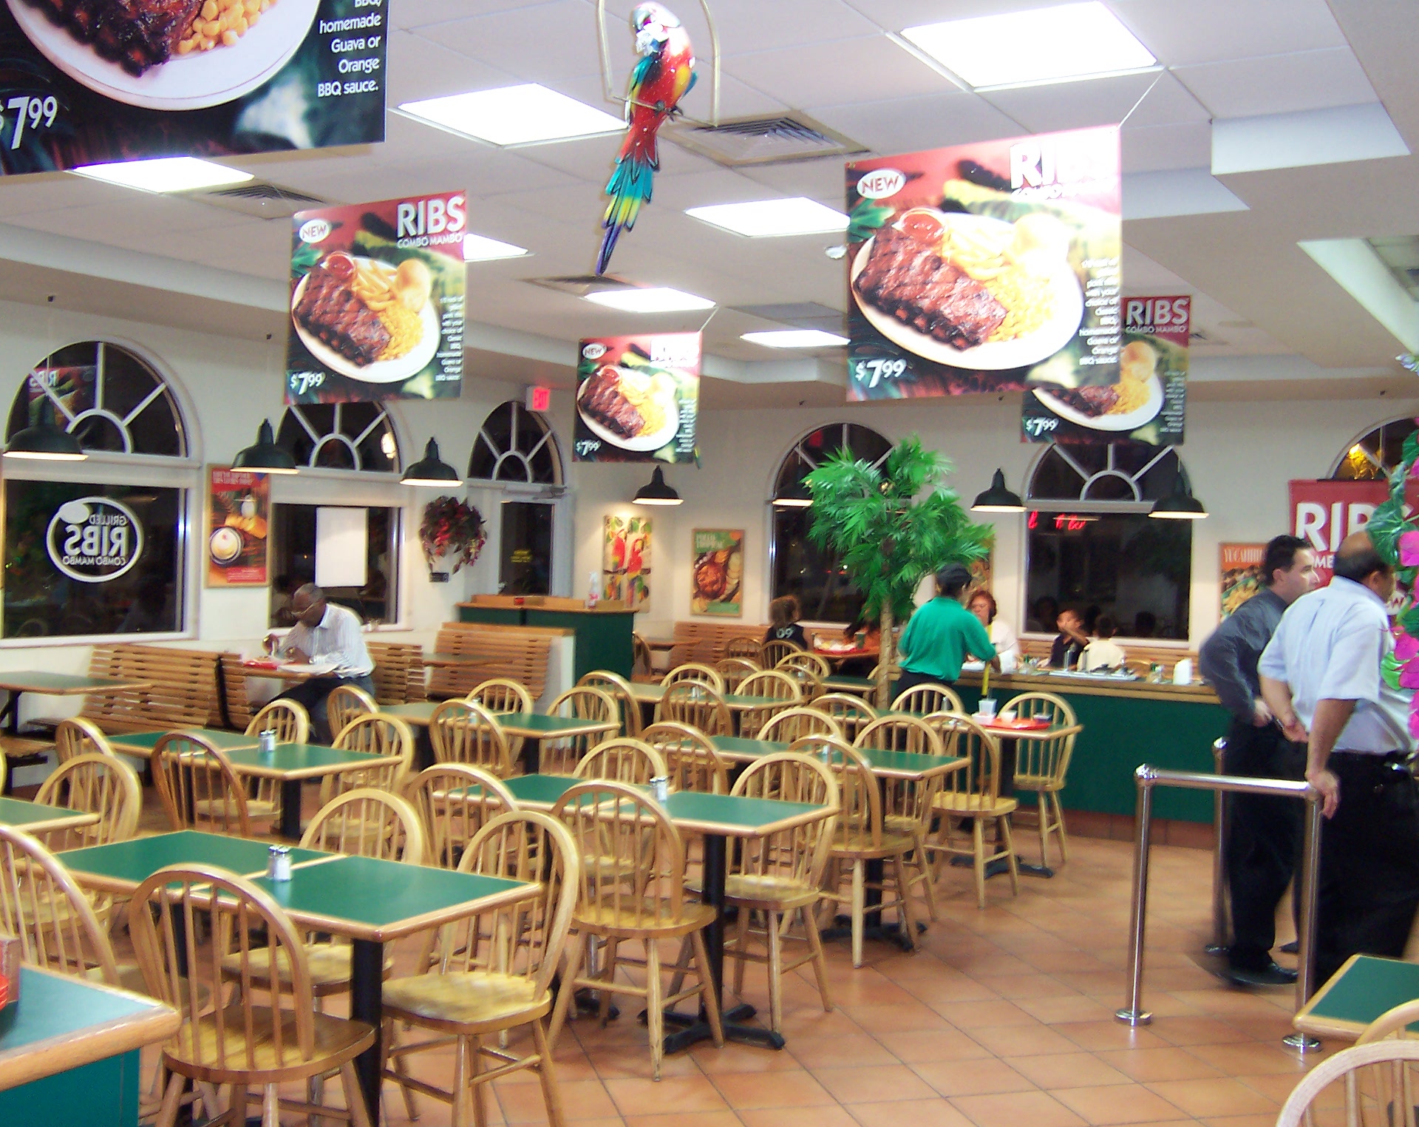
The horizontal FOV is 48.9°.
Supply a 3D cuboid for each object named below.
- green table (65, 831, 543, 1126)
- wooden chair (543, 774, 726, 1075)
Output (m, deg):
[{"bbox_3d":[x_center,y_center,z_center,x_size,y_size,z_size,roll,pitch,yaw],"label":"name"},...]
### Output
[{"bbox_3d":[-1.206,1.216,4.275,1.300,0.750,0.620,2,1,31],"label":"green table"},{"bbox_3d":[-0.250,1.133,5.081,0.460,0.900,0.500,2,1,31],"label":"wooden chair"}]

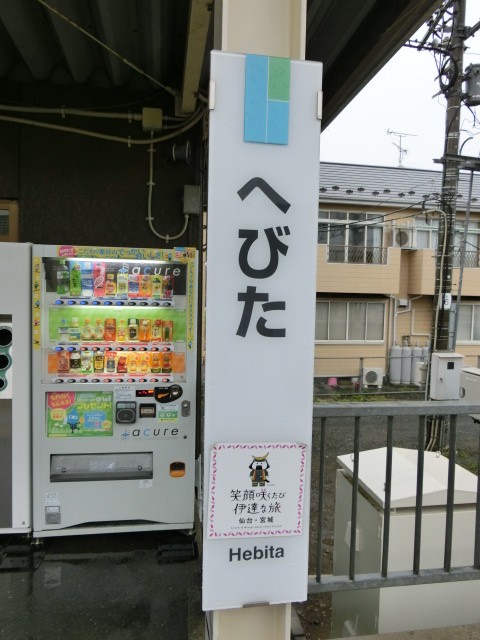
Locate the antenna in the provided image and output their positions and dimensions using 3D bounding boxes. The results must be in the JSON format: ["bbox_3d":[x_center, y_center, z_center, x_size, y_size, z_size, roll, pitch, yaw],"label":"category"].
[{"bbox_3d":[5.853,-6.215,16.700,1.200,1.380,0.750,0,3,-14],"label":"antenna"}]

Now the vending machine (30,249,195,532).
[{"bbox_3d":[-0.817,0.449,3.232,0.989,1.829,0.720,1,3,-8],"label":"vending machine"}]

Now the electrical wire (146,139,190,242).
[{"bbox_3d":[-0.562,-1.023,3.615,0.340,0.840,0.040,1,3,-8],"label":"electrical wire"}]

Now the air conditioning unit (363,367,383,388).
[{"bbox_3d":[4.064,1.781,14.338,0.680,0.600,0.280,1,3,-10],"label":"air conditioning unit"}]

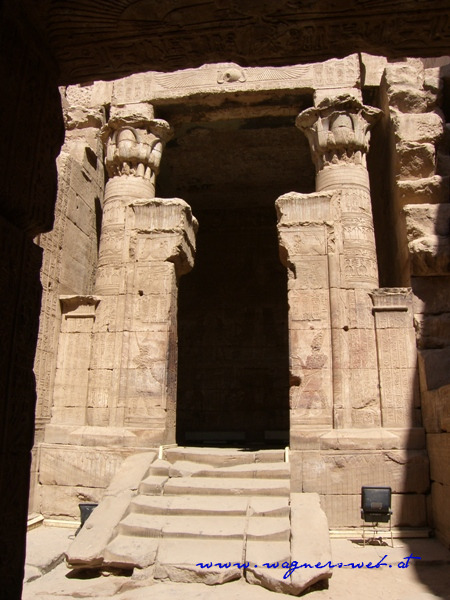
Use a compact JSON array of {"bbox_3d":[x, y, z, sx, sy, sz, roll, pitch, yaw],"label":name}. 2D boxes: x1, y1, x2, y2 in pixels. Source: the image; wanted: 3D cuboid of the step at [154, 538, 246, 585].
[{"bbox_3d":[-0.196,2.349,4.361,0.807,0.210,0.430,-1,-11,6],"label":"step"}]

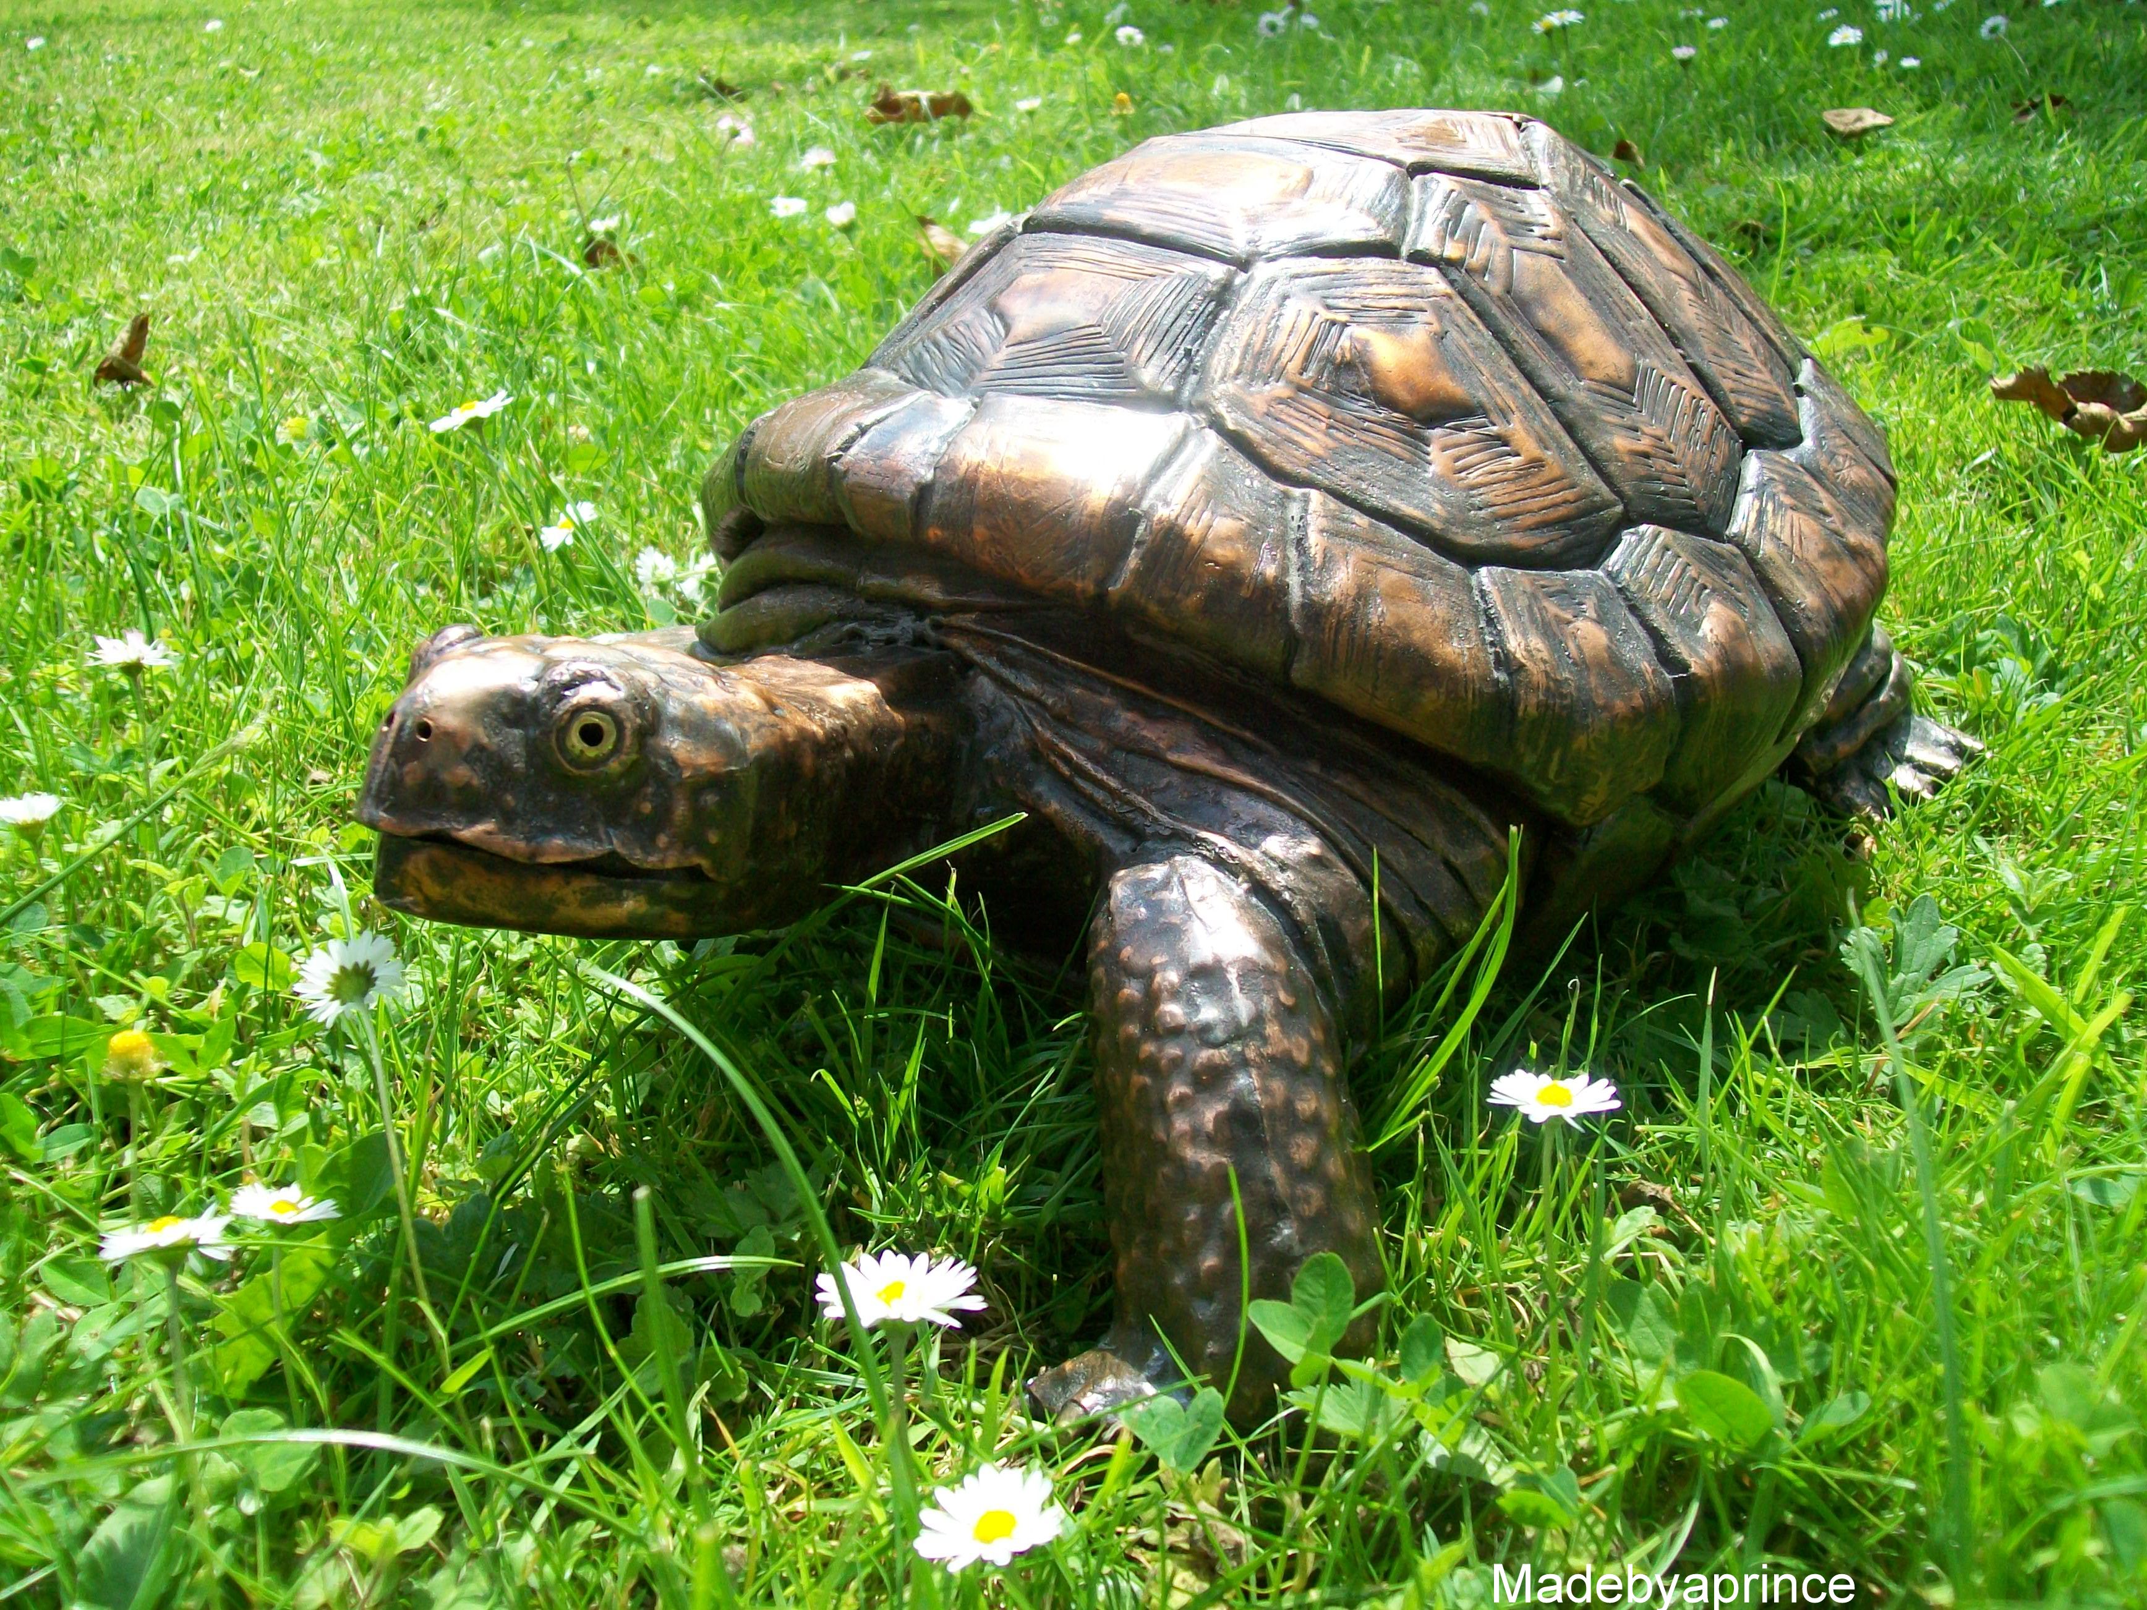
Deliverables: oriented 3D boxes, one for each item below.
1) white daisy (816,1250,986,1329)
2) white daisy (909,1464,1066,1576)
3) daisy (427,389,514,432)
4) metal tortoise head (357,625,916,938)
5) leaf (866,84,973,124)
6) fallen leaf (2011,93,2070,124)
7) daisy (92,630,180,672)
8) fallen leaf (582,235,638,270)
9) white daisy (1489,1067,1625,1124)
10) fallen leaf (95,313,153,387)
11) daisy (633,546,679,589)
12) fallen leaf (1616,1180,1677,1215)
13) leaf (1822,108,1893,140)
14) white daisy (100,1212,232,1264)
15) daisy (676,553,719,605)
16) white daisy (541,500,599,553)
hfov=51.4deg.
[{"bbox_3d":[-0.026,0.072,0.330,0.025,0.010,0.025,2,16,-1],"label":"white daisy"},{"bbox_3d":[-0.013,0.107,0.335,0.023,0.009,0.023,-9,26,4],"label":"white daisy"},{"bbox_3d":[-0.173,-0.113,0.640,0.025,0.007,0.025,-28,22,-9],"label":"daisy"},{"bbox_3d":[-0.086,-0.005,0.445,0.106,0.055,0.058,-12,21,-34],"label":"metal tortoise head"},{"bbox_3d":[-0.108,-0.496,1.580,0.074,0.024,0.036,-2,26,-3],"label":"leaf"},{"bbox_3d":[0.671,-0.483,1.550,0.040,0.018,0.030,10,27,20],"label":"fallen leaf"},{"bbox_3d":[-0.248,-0.041,0.590,0.023,0.009,0.023,-7,18,-22],"label":"daisy"},{"bbox_3d":[-0.250,-0.297,1.200,0.034,0.018,0.026,0,26,0],"label":"fallen leaf"},{"bbox_3d":[0.086,0.052,0.400,0.024,0.009,0.024,0,18,0],"label":"white daisy"},{"bbox_3d":[-0.426,-0.204,1.000,0.022,0.027,0.024,-10,27,-21],"label":"fallen leaf"},{"bbox_3d":[-0.138,-0.079,0.740,0.017,0.017,0.009,-18,35,-33],"label":"daisy"},{"bbox_3d":[0.105,0.072,0.410,0.011,0.005,0.009,8,27,16],"label":"fallen leaf"},{"bbox_3d":[0.527,-0.458,1.500,0.046,0.016,0.034,8,27,17],"label":"leaf"},{"bbox_3d":[-0.157,0.075,0.385,0.024,0.009,0.024,-7,4,3],"label":"white daisy"},{"bbox_3d":[-0.127,-0.076,0.755,0.021,0.008,0.021,-35,31,-5],"label":"daisy"},{"bbox_3d":[-0.161,-0.089,0.710,0.021,0.007,0.021,-41,34,-5],"label":"white daisy"}]

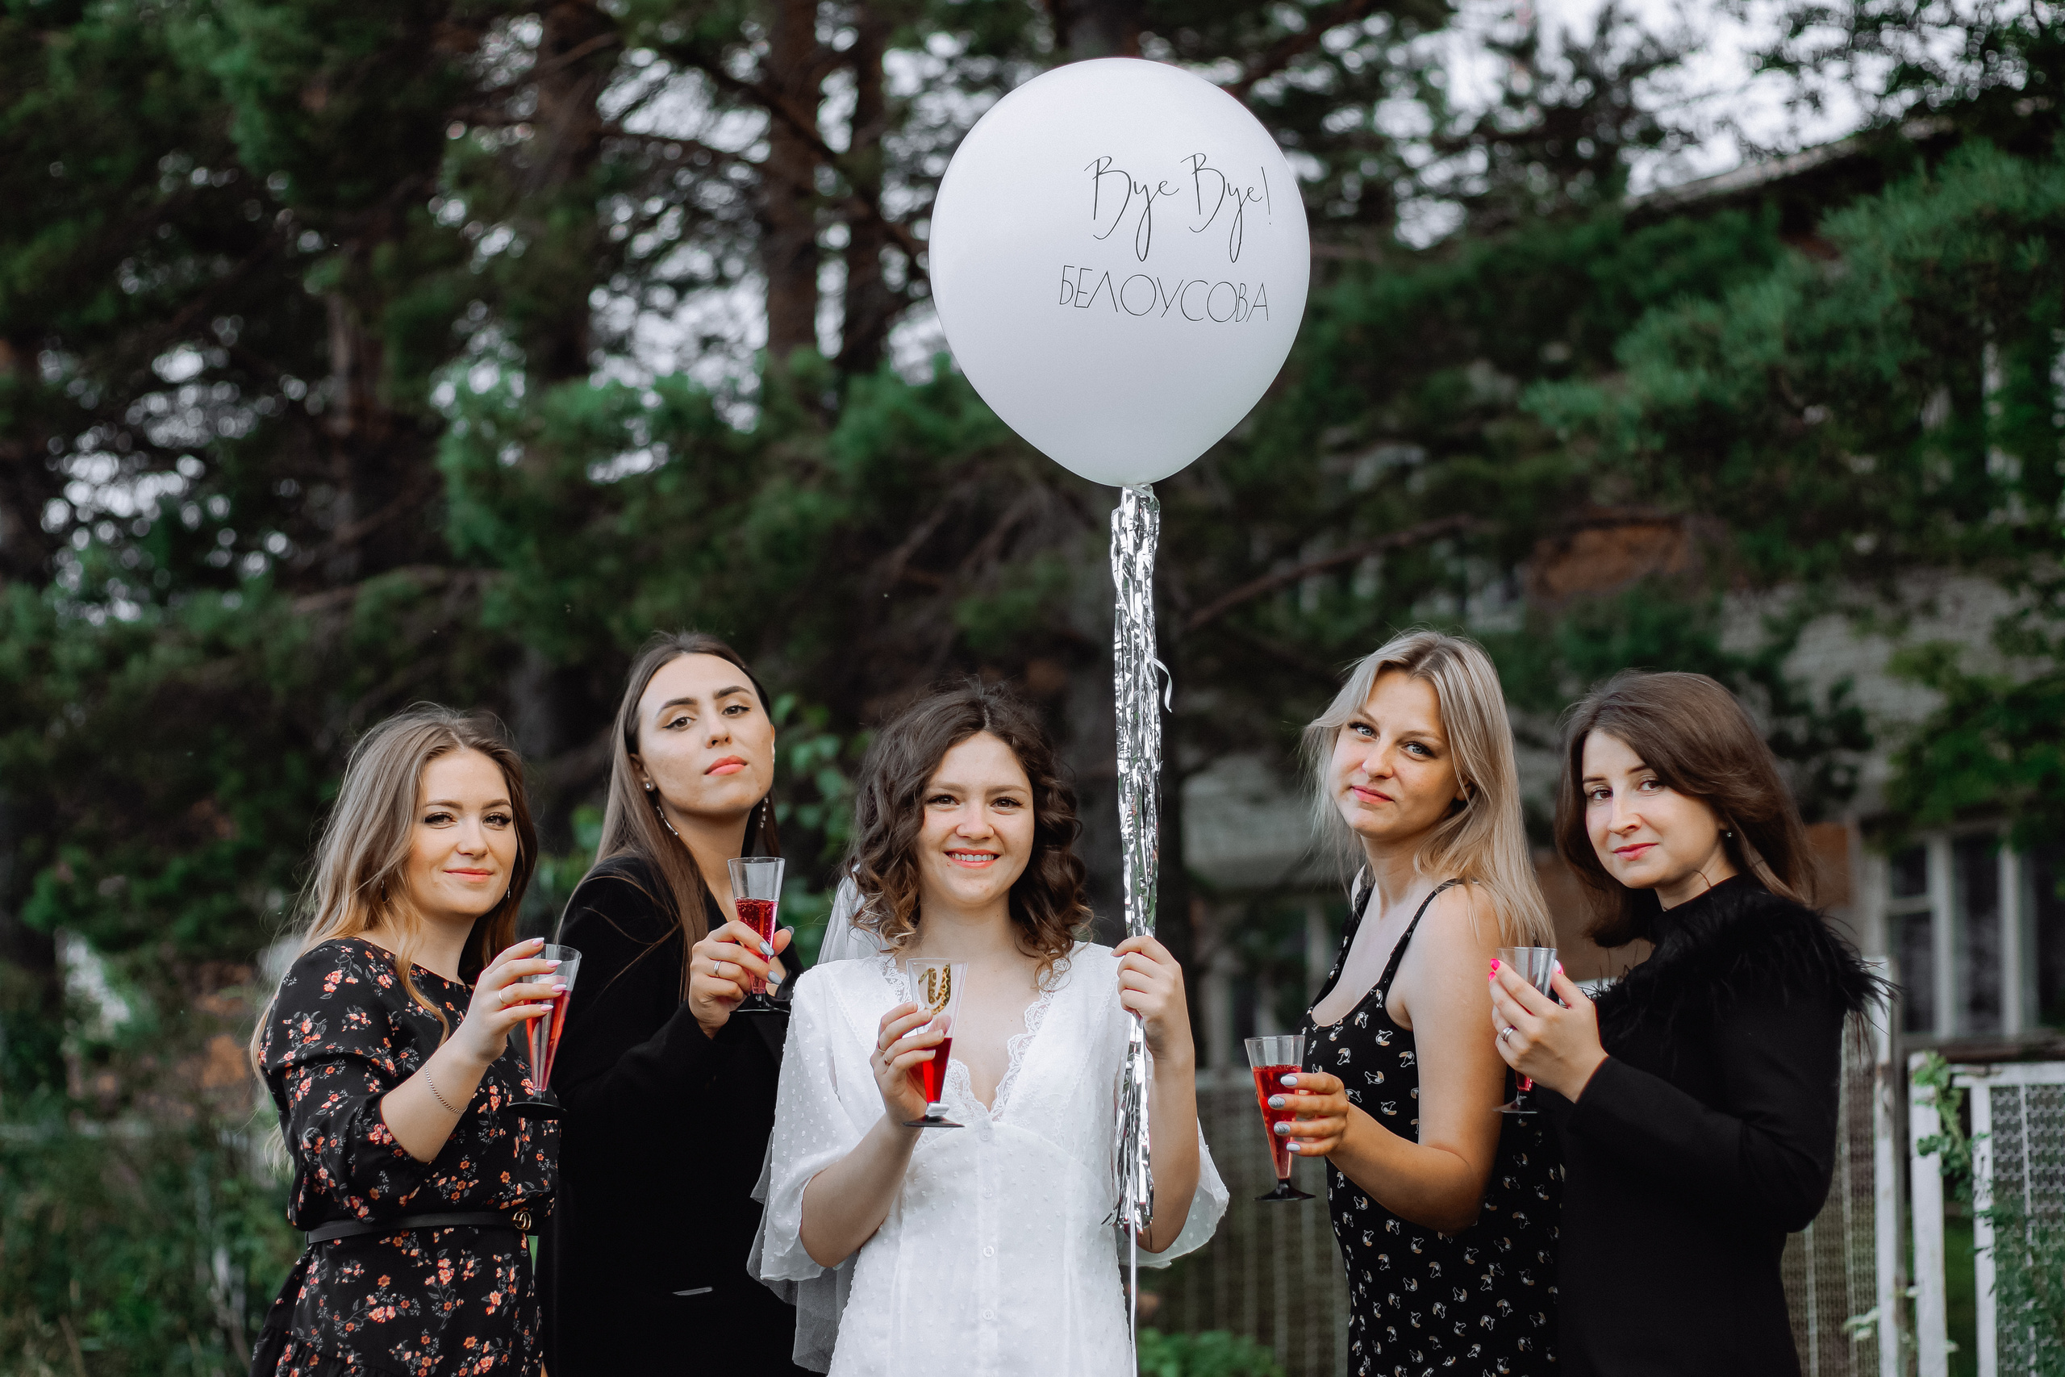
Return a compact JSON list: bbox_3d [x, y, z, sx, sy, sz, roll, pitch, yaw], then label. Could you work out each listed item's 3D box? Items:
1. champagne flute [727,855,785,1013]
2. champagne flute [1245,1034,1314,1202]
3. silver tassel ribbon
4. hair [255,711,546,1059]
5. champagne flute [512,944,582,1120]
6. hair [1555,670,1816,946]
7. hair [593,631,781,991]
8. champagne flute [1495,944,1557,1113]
[{"bbox_3d":[-0.286,0.259,4.520,0.061,0.168,0.061,-3,3,0],"label":"champagne flute"},{"bbox_3d":[0.251,0.434,4.350,0.061,0.168,0.061,-4,-4,0],"label":"champagne flute"},{"bbox_3d":[0.100,0.227,4.300,0.055,0.865,0.055,0,-4,0],"label":"silver tassel ribbon"},{"bbox_3d":[-0.669,0.207,4.500,0.290,0.380,0.280,2,-4,-27],"label":"hair"},{"bbox_3d":[-0.484,0.340,4.270,0.061,0.168,0.061,5,-12,0],"label":"champagne flute"},{"bbox_3d":[0.680,0.124,4.480,0.250,0.285,0.270,-3,-5,35],"label":"hair"},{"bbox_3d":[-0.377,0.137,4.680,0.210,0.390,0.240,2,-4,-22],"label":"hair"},{"bbox_3d":[0.499,0.346,4.350,0.061,0.168,0.061,1,-3,0],"label":"champagne flute"}]

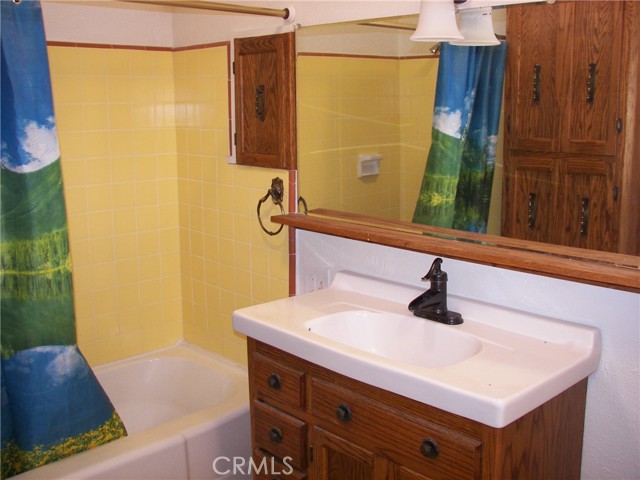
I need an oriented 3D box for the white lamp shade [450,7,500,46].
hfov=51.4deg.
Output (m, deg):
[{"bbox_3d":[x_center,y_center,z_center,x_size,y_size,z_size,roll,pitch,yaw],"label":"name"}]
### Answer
[{"bbox_3d":[0.434,-0.606,1.855,0.144,0.120,0.144,-10,14,-42],"label":"white lamp shade"}]

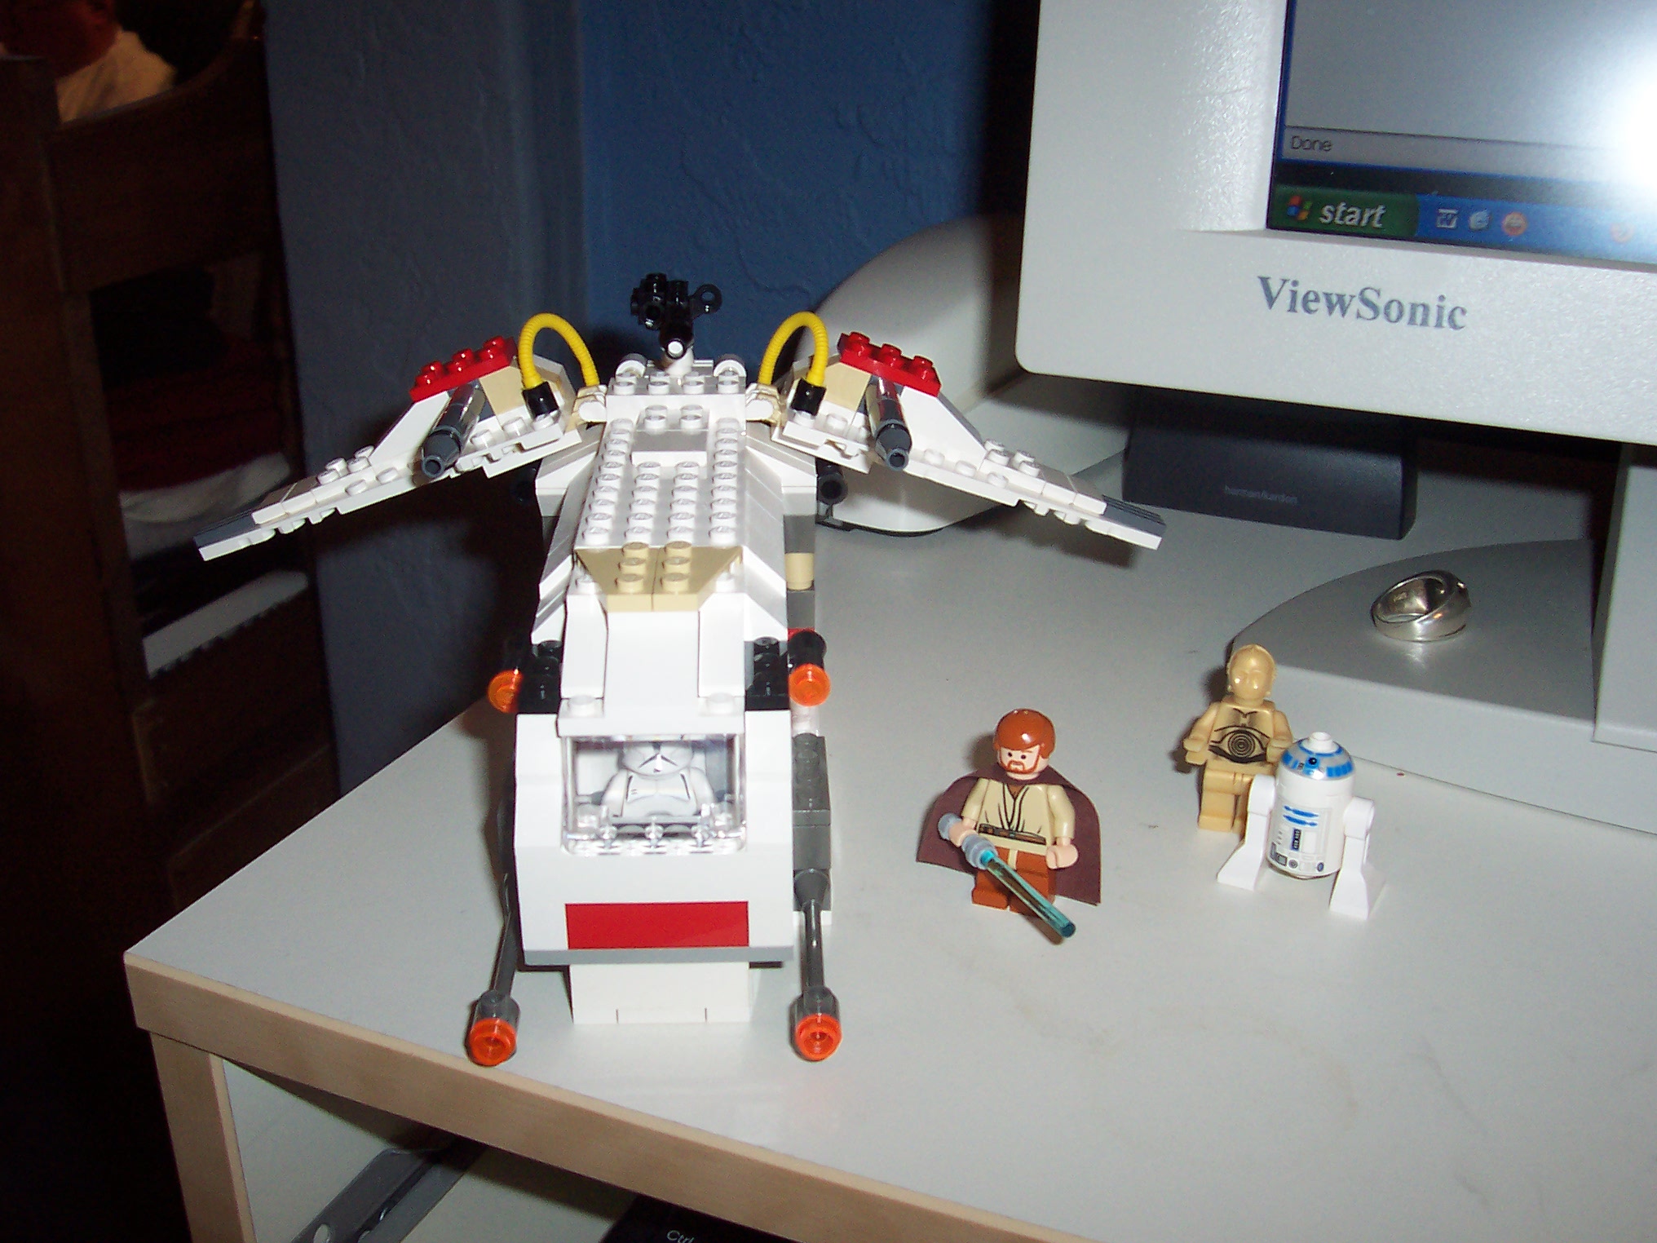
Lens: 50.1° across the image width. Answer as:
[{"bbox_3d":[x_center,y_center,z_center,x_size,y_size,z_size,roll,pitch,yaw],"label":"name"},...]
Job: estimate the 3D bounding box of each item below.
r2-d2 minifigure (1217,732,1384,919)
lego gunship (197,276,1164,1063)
[{"bbox_3d":[0.097,0.038,0.358,0.030,0.034,0.017,12,26,25],"label":"r2-d2 minifigure"},{"bbox_3d":[-0.034,-0.009,0.382,0.229,0.102,0.209,0,23,-2],"label":"lego gunship"}]

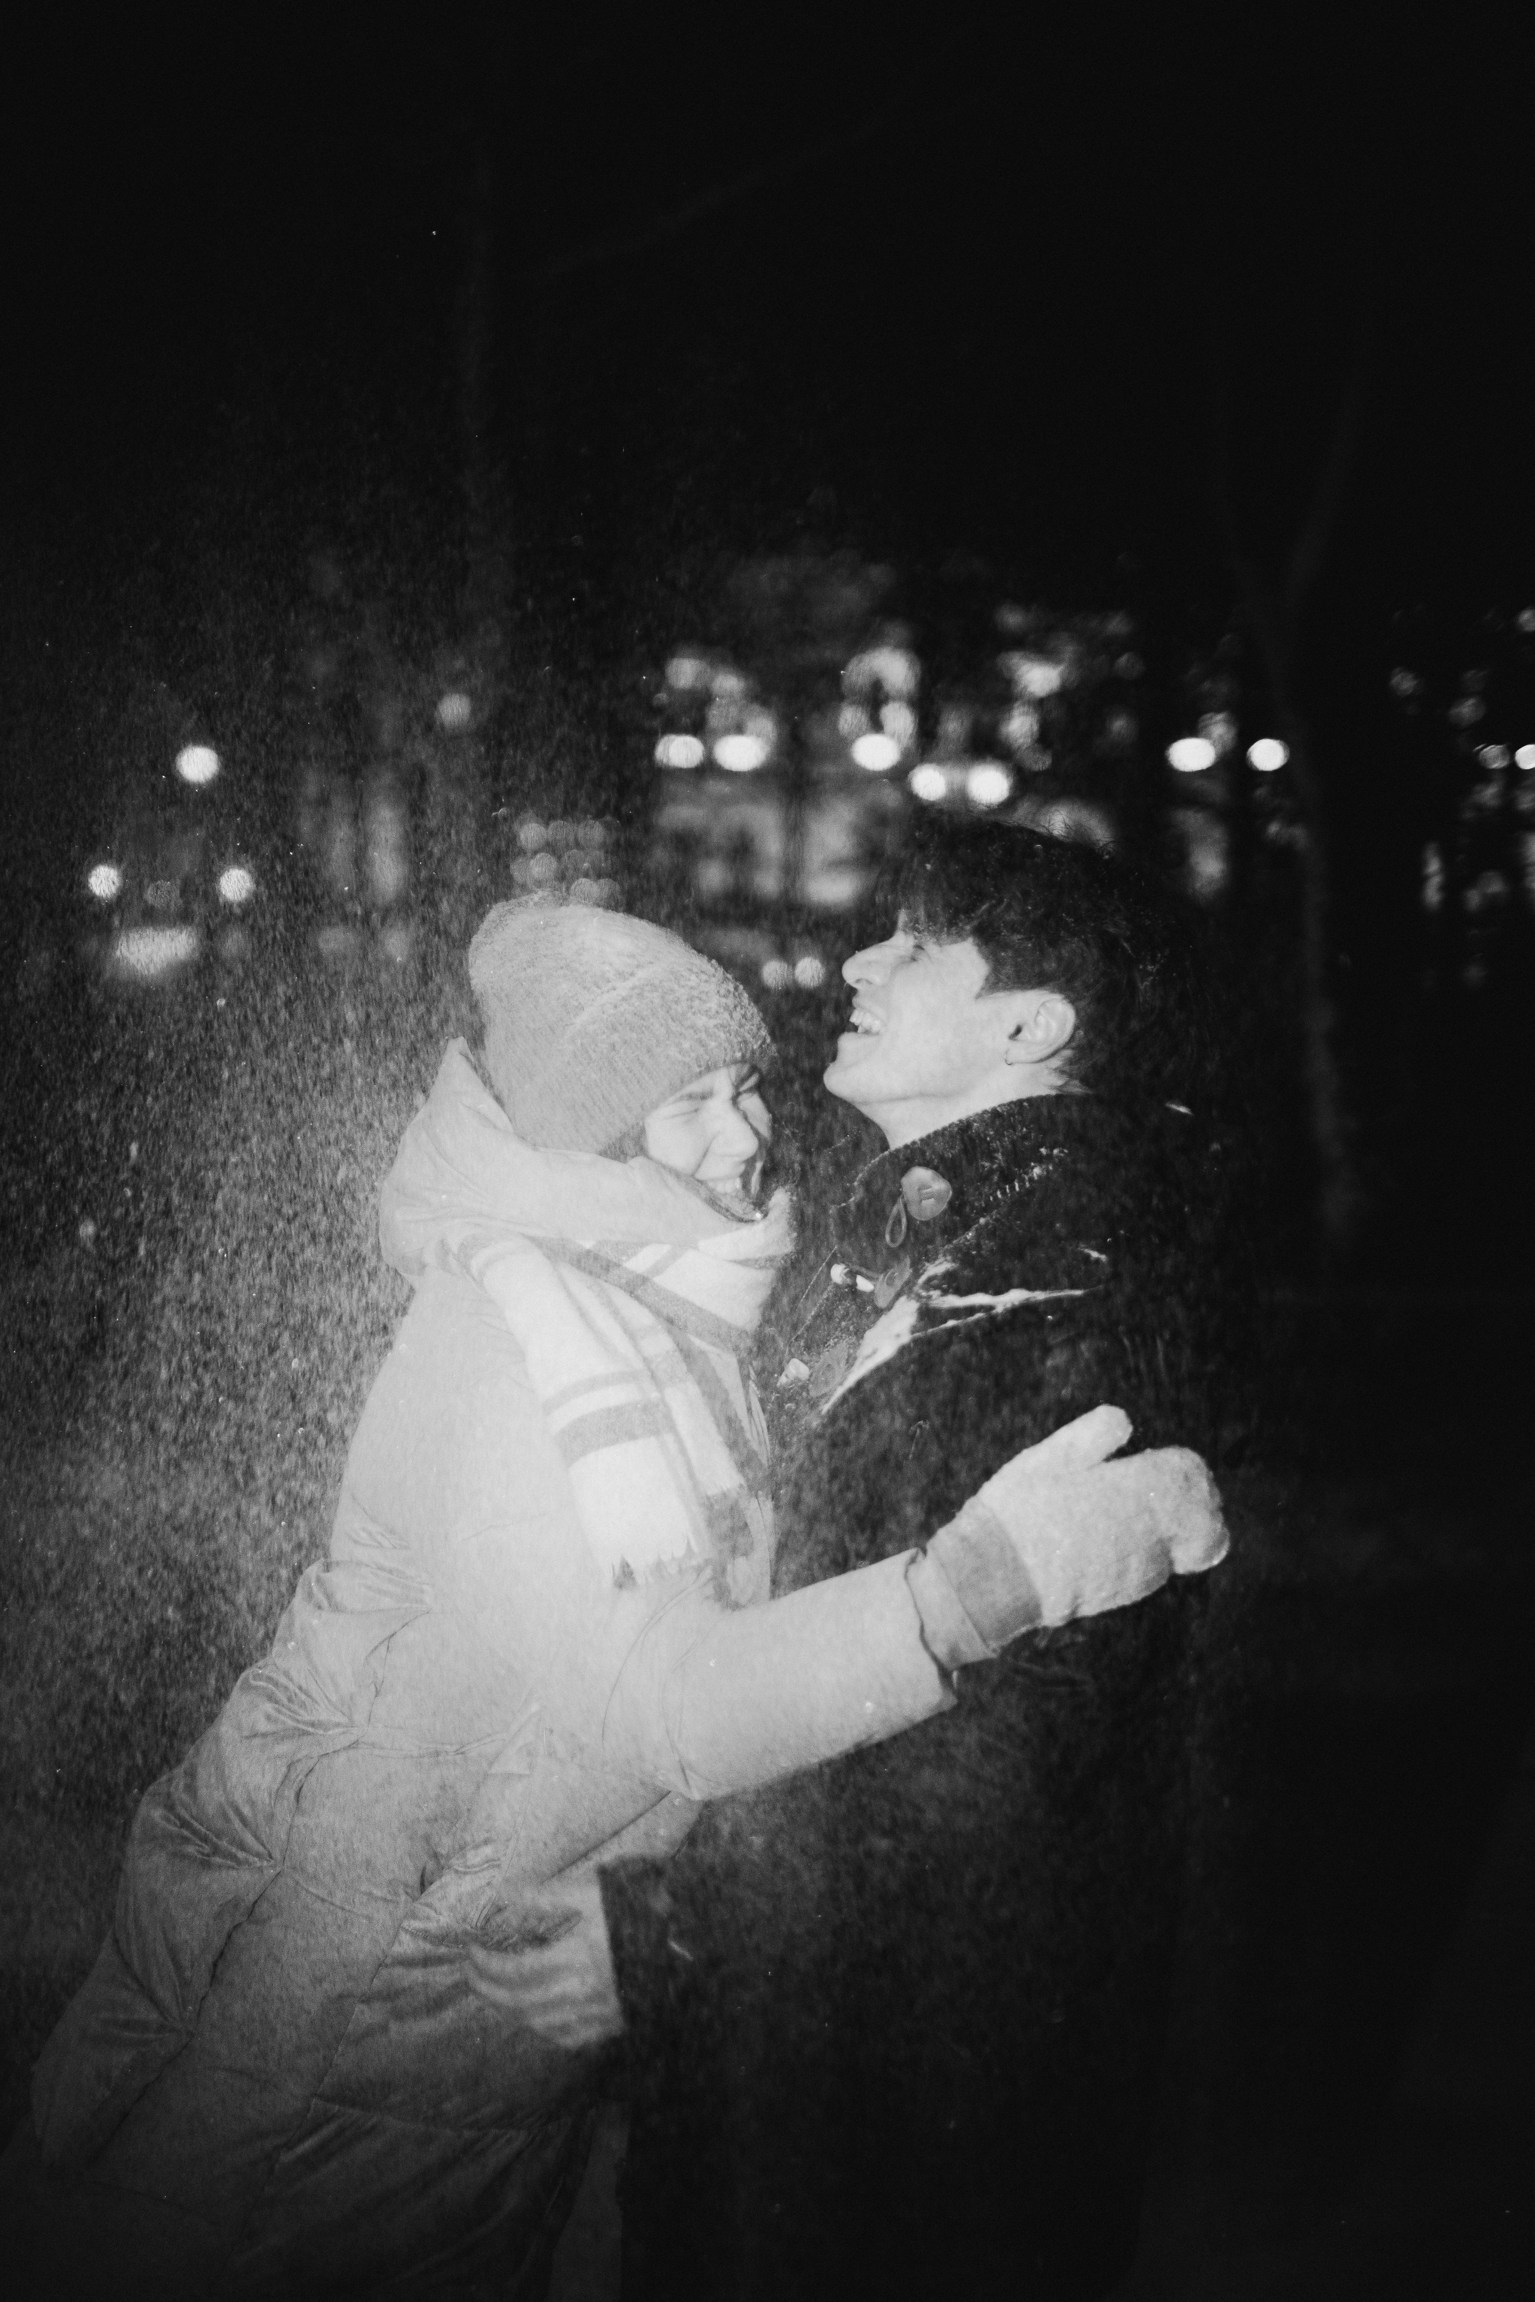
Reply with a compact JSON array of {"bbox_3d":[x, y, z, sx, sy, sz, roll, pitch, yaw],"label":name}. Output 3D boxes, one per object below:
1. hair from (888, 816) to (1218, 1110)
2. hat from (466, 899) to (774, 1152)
[{"bbox_3d":[0.204,-0.132,2.420,0.235,0.200,0.195,22,0,-3],"label":"hair"},{"bbox_3d":[-0.107,-0.089,2.420,0.195,0.190,0.175,-16,7,39],"label":"hat"}]

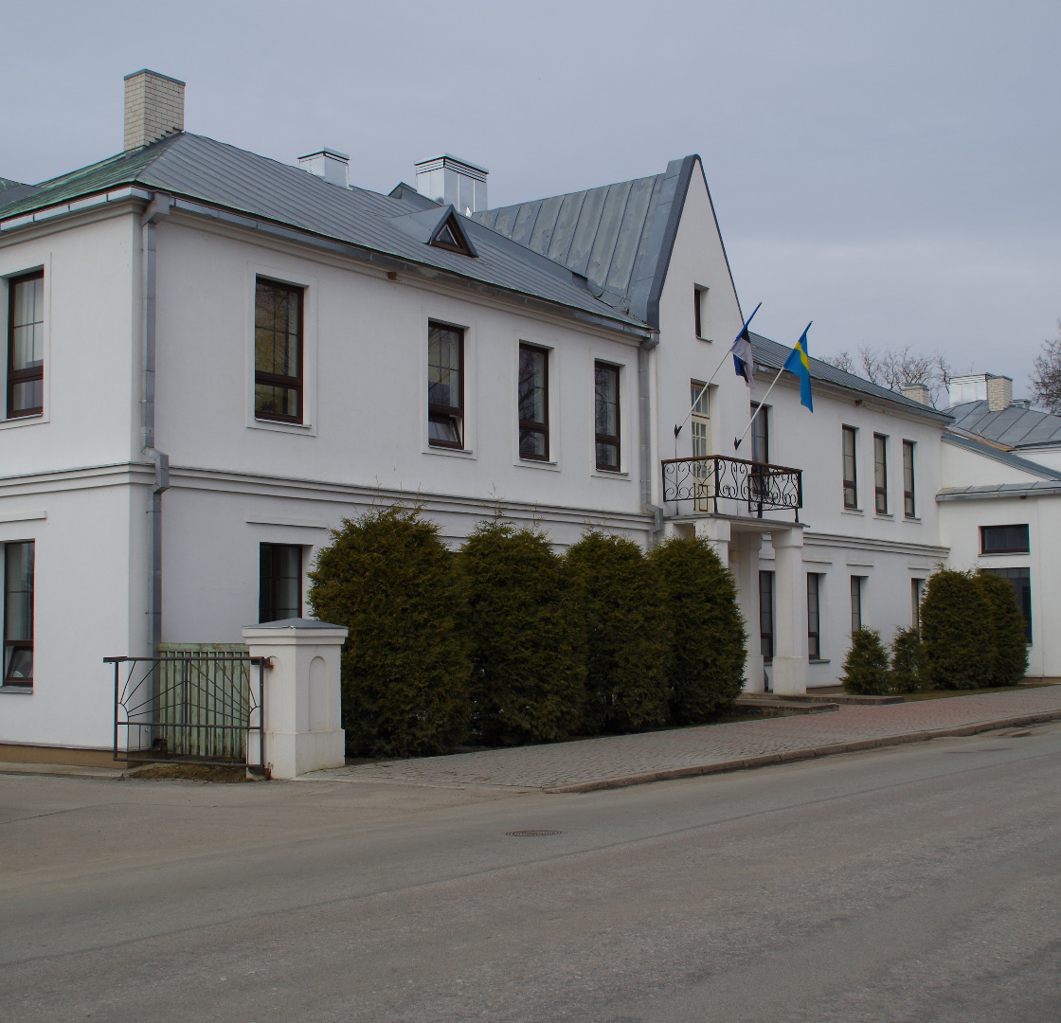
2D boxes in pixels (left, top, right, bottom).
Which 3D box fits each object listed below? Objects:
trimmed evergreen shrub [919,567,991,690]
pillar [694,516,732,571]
[{"bbox_3d":[9.647,2.668,35.073,1.600,2.720,1.600,-4,-5,35],"label":"trimmed evergreen shrub"},{"bbox_3d":[3.343,1.797,27.961,0.460,3.240,0.560,-4,-5,35],"label":"pillar"}]

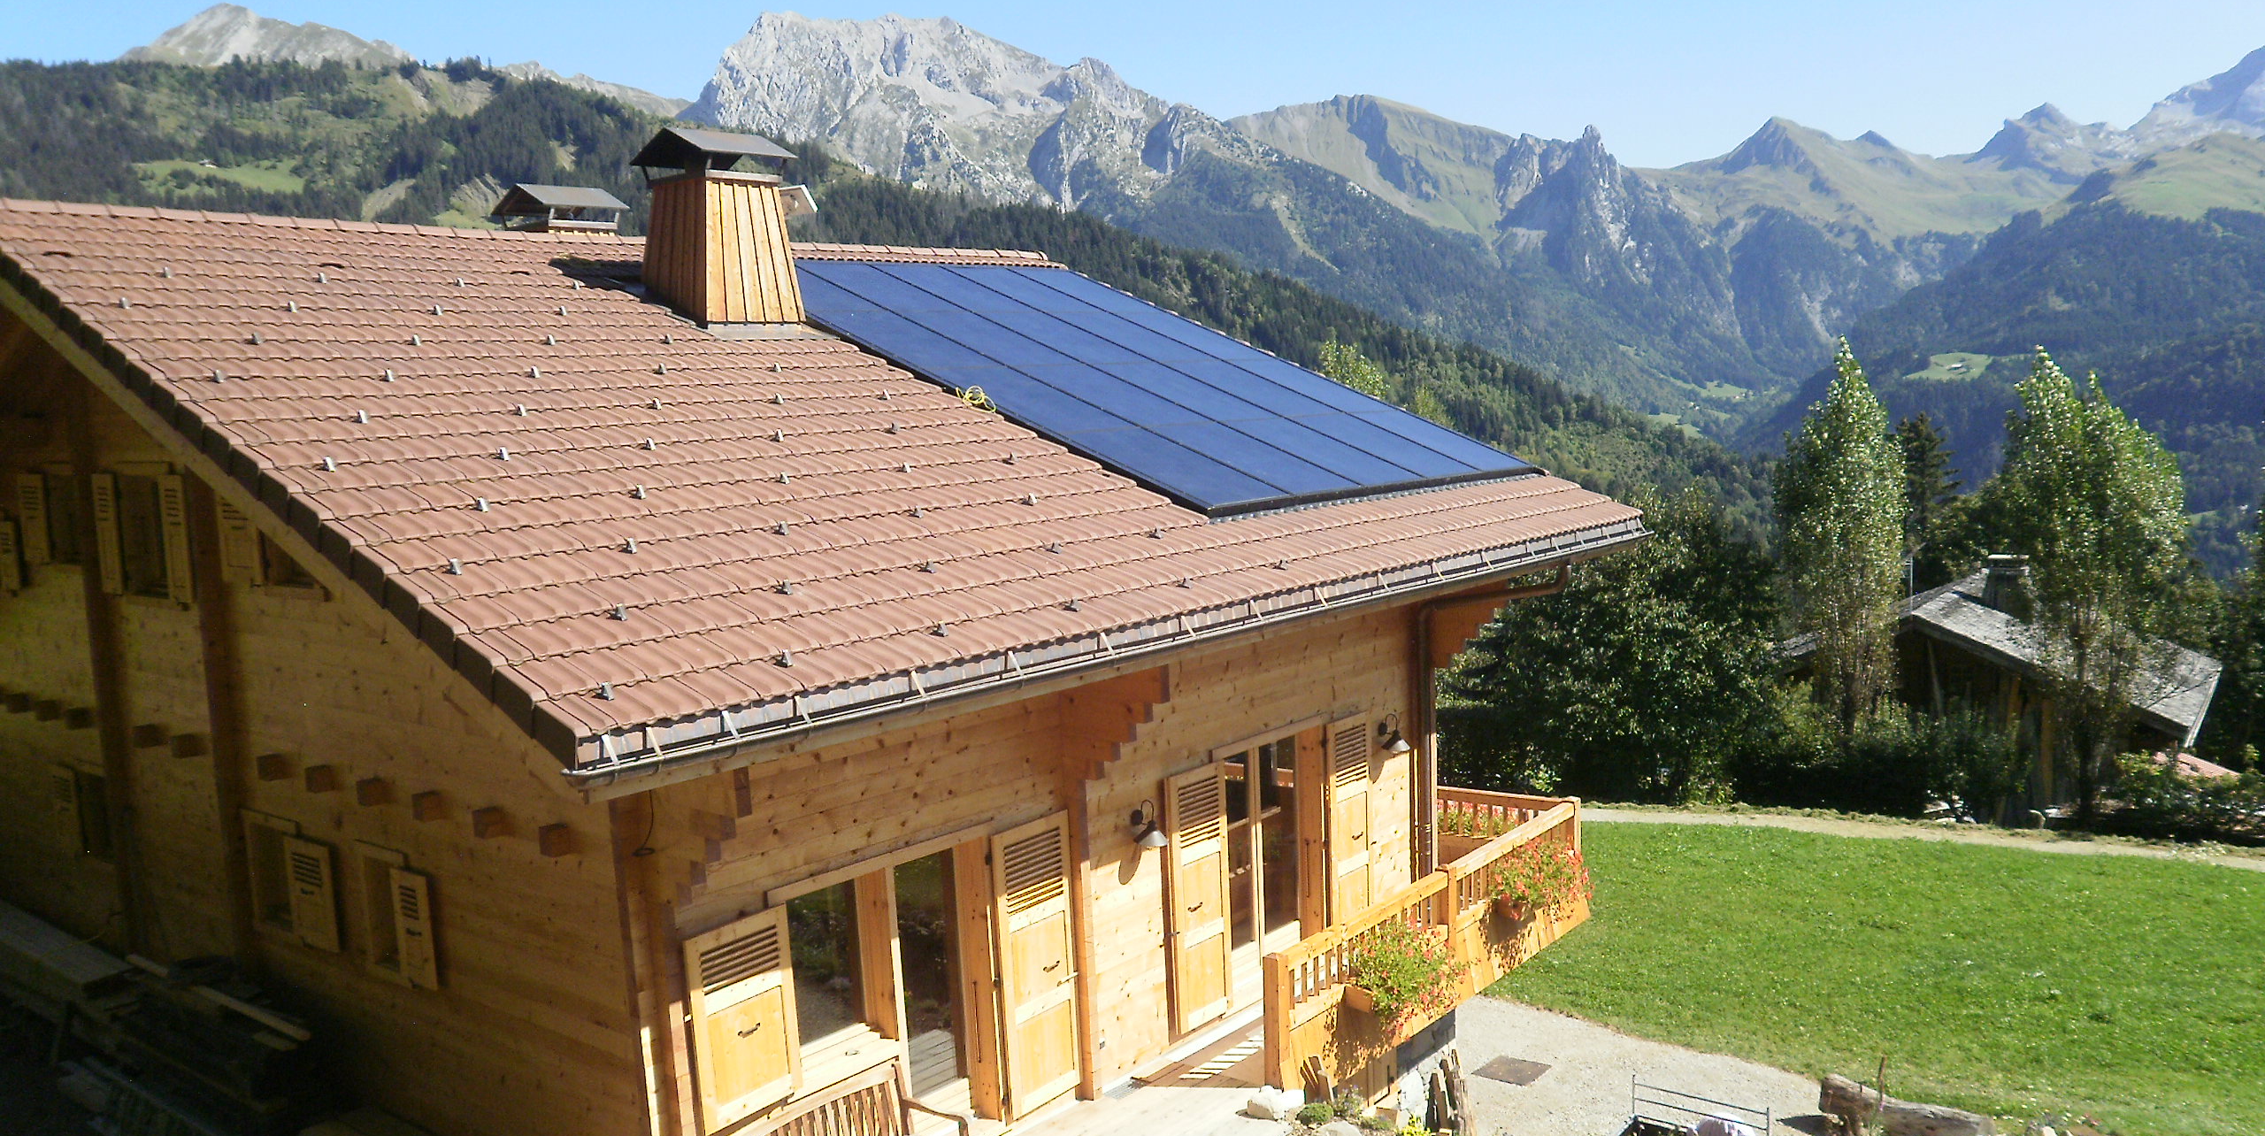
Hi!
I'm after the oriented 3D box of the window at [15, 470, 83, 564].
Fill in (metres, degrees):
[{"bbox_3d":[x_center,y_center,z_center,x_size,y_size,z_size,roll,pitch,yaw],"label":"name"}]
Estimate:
[{"bbox_3d":[-9.562,-0.454,14.971,1.450,0.870,0.160,3,8,39],"label":"window"}]

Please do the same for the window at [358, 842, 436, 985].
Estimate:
[{"bbox_3d":[-5.036,2.385,11.582,0.950,0.930,0.160,3,8,39],"label":"window"}]

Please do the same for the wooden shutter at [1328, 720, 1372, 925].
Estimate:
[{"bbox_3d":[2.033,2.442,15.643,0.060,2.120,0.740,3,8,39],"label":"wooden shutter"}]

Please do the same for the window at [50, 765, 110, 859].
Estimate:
[{"bbox_3d":[-9.387,2.175,15.190,1.280,0.820,0.130,3,8,39],"label":"window"}]

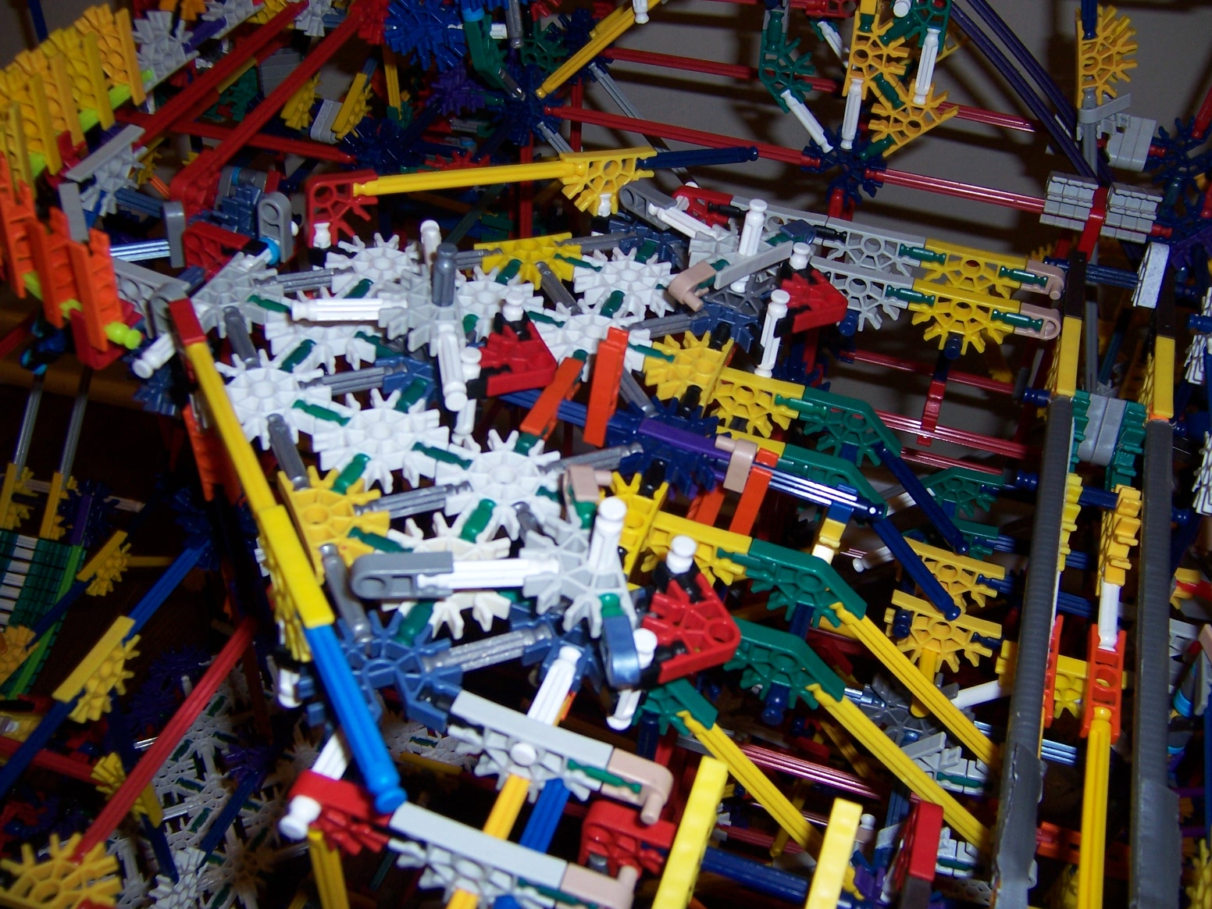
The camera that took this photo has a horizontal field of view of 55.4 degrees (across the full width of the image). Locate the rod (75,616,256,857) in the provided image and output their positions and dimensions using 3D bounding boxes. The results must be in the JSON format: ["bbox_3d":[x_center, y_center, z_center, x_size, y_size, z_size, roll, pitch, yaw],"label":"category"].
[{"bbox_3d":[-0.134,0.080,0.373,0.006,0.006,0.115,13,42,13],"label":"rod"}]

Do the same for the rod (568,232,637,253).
[{"bbox_3d":[-0.004,-0.078,0.425,0.033,0.006,0.006,-13,47,-24],"label":"rod"}]

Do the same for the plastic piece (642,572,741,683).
[{"bbox_3d":[0.019,0.042,0.284,0.023,0.006,0.023,-12,52,-29],"label":"plastic piece"}]

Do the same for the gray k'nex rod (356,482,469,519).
[{"bbox_3d":[-0.053,0.013,0.317,0.033,0.006,0.006,-13,47,-24],"label":"gray k'nex rod"}]

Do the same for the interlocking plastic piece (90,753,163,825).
[{"bbox_3d":[-0.172,0.118,0.415,0.023,0.036,0.006,19,42,9],"label":"interlocking plastic piece"}]

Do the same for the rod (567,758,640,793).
[{"bbox_3d":[0.000,0.070,0.257,0.017,0.006,0.006,19,42,9],"label":"rod"}]

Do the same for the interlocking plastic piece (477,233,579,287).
[{"bbox_3d":[-0.024,-0.067,0.402,0.036,0.006,0.023,-13,47,-24],"label":"interlocking plastic piece"}]

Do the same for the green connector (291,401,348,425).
[{"bbox_3d":[-0.080,-0.010,0.327,0.017,0.006,0.006,19,42,9],"label":"green connector"}]

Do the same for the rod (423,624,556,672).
[{"bbox_3d":[-0.029,0.047,0.278,0.033,0.006,0.006,-13,47,-24],"label":"rod"}]

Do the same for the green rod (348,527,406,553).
[{"bbox_3d":[-0.059,0.025,0.302,0.017,0.006,0.006,19,42,9],"label":"green rod"}]

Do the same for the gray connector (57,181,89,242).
[{"bbox_3d":[-0.187,-0.085,0.406,0.006,0.024,0.010,-14,42,-22],"label":"gray connector"}]

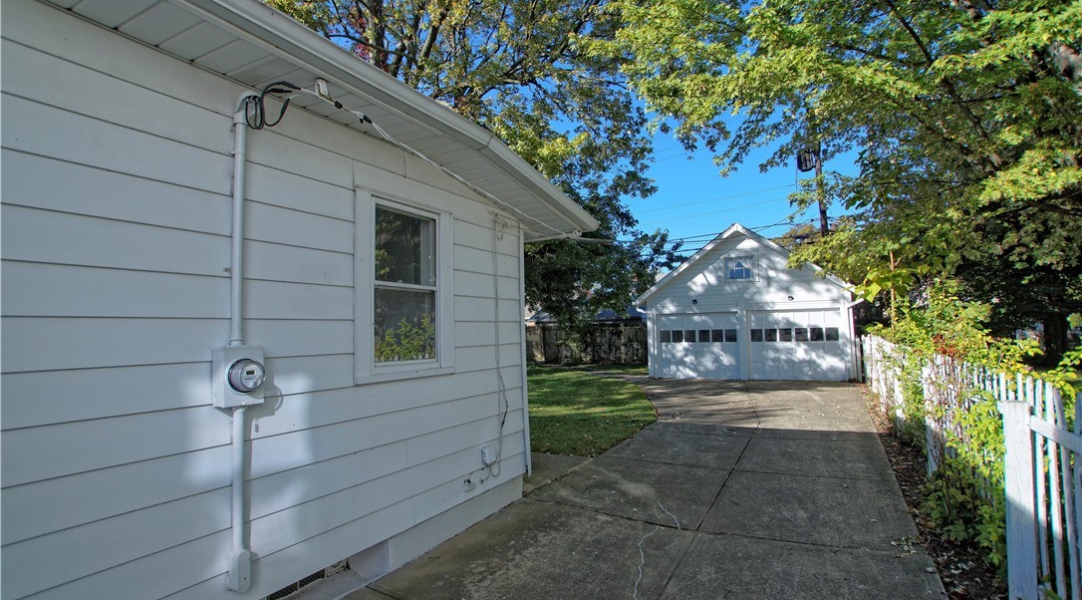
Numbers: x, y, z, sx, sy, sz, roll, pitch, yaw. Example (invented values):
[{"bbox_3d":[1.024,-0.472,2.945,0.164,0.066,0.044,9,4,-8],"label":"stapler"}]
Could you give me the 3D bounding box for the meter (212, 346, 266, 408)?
[{"bbox_3d":[-1.442,0.370,2.332,0.195,0.283,0.190,-3,-4,31],"label":"meter"}]

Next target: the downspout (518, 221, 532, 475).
[{"bbox_3d":[-0.154,0.467,4.670,0.065,2.454,0.080,-3,-4,31],"label":"downspout"}]

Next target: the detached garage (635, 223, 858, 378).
[{"bbox_3d":[7.417,0.215,17.630,6.500,4.780,6.600,-3,-4,24],"label":"detached garage"}]

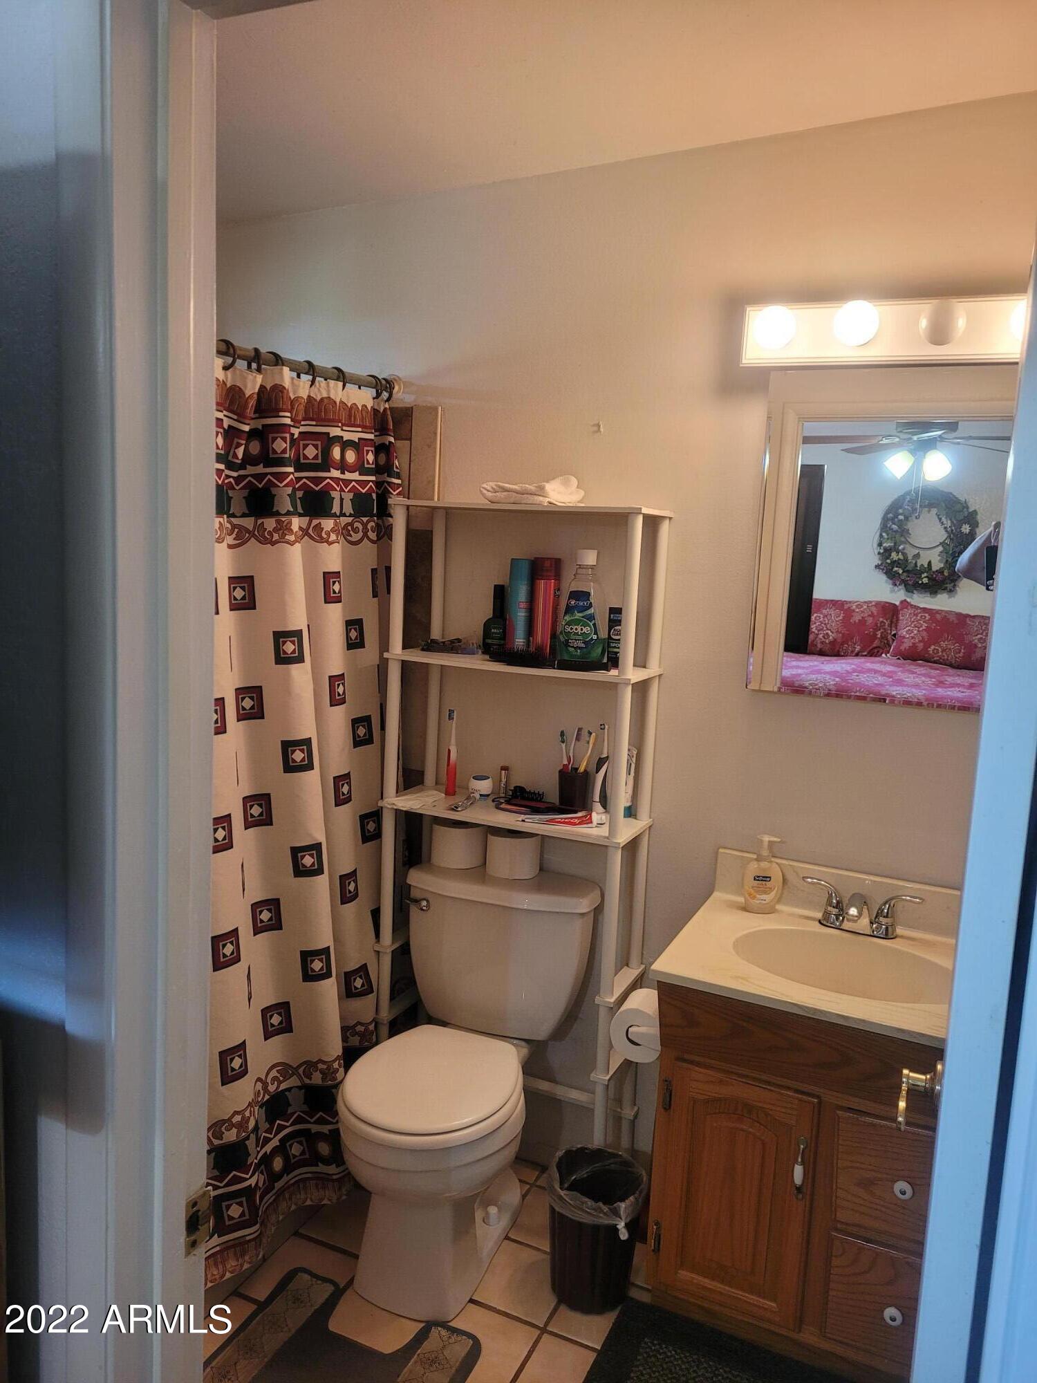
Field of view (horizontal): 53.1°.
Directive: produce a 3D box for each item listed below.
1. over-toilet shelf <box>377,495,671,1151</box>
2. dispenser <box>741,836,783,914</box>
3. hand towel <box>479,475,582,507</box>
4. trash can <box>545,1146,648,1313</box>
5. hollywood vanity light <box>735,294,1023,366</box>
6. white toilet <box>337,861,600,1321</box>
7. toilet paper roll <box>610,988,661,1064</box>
[{"bbox_3d":[-0.008,0.401,2.391,0.580,1.620,0.230,7,9,24],"label":"over-toilet shelf"},{"bbox_3d":[0.525,0.386,2.221,0.084,0.165,0.052,5,9,14],"label":"dispenser"},{"bbox_3d":[0.029,-0.431,2.270,0.211,0.066,0.161,7,9,24],"label":"hand towel"},{"bbox_3d":[0.159,1.136,2.183,0.203,0.247,0.203,3,9,0],"label":"trash can"},{"bbox_3d":[0.729,-0.694,1.989,0.614,0.117,0.131,7,9,24],"label":"hollywood vanity light"},{"bbox_3d":[-0.132,0.838,2.265,0.478,0.780,0.634,7,9,24],"label":"white toilet"},{"bbox_3d":[0.252,0.660,2.065,0.108,0.108,0.105,7,9,24],"label":"toilet paper roll"}]

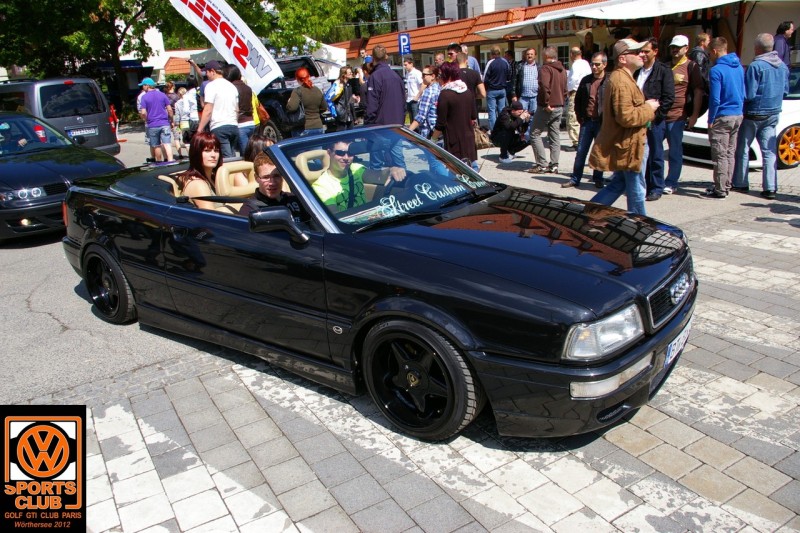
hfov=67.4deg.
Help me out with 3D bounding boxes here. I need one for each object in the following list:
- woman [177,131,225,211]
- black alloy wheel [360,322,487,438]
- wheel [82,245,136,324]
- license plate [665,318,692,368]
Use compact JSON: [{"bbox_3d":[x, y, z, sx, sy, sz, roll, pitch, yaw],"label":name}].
[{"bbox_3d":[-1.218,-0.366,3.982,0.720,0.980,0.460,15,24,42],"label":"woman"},{"bbox_3d":[0.118,0.488,2.758,0.599,0.599,0.210,11,21,35],"label":"black alloy wheel"},{"bbox_3d":[-1.978,0.090,4.233,0.599,0.599,0.210,11,21,35],"label":"wheel"},{"bbox_3d":[1.293,0.352,2.780,0.030,0.115,0.520,11,21,35],"label":"license plate"}]

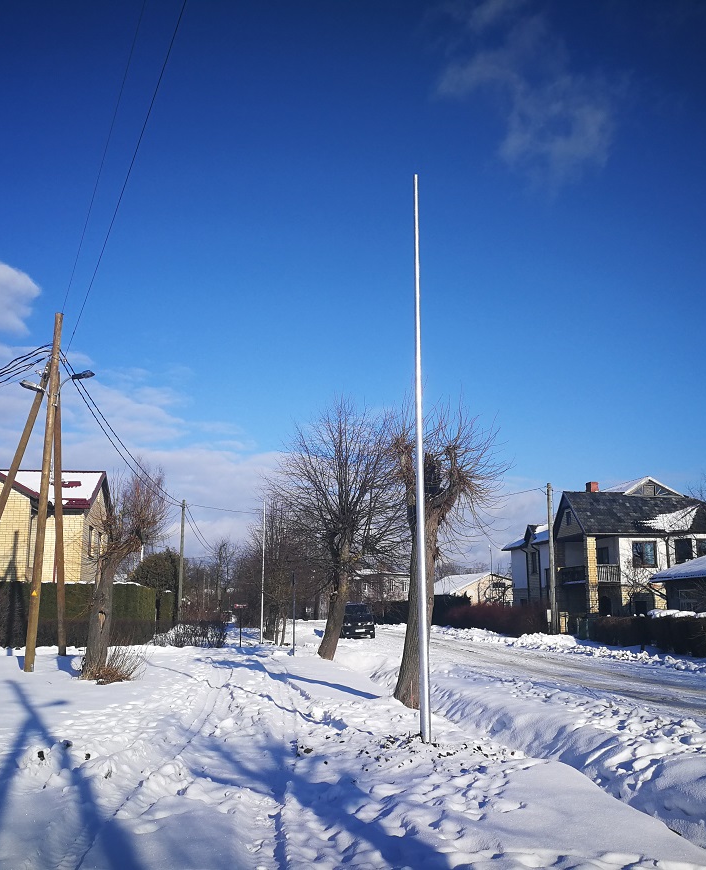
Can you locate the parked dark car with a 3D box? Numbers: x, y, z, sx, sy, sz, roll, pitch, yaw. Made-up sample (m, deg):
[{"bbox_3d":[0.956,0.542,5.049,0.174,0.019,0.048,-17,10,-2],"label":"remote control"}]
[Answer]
[{"bbox_3d":[0.084,10.196,50.008,1.880,1.920,4.750,1,-11,-7],"label":"parked dark car"}]

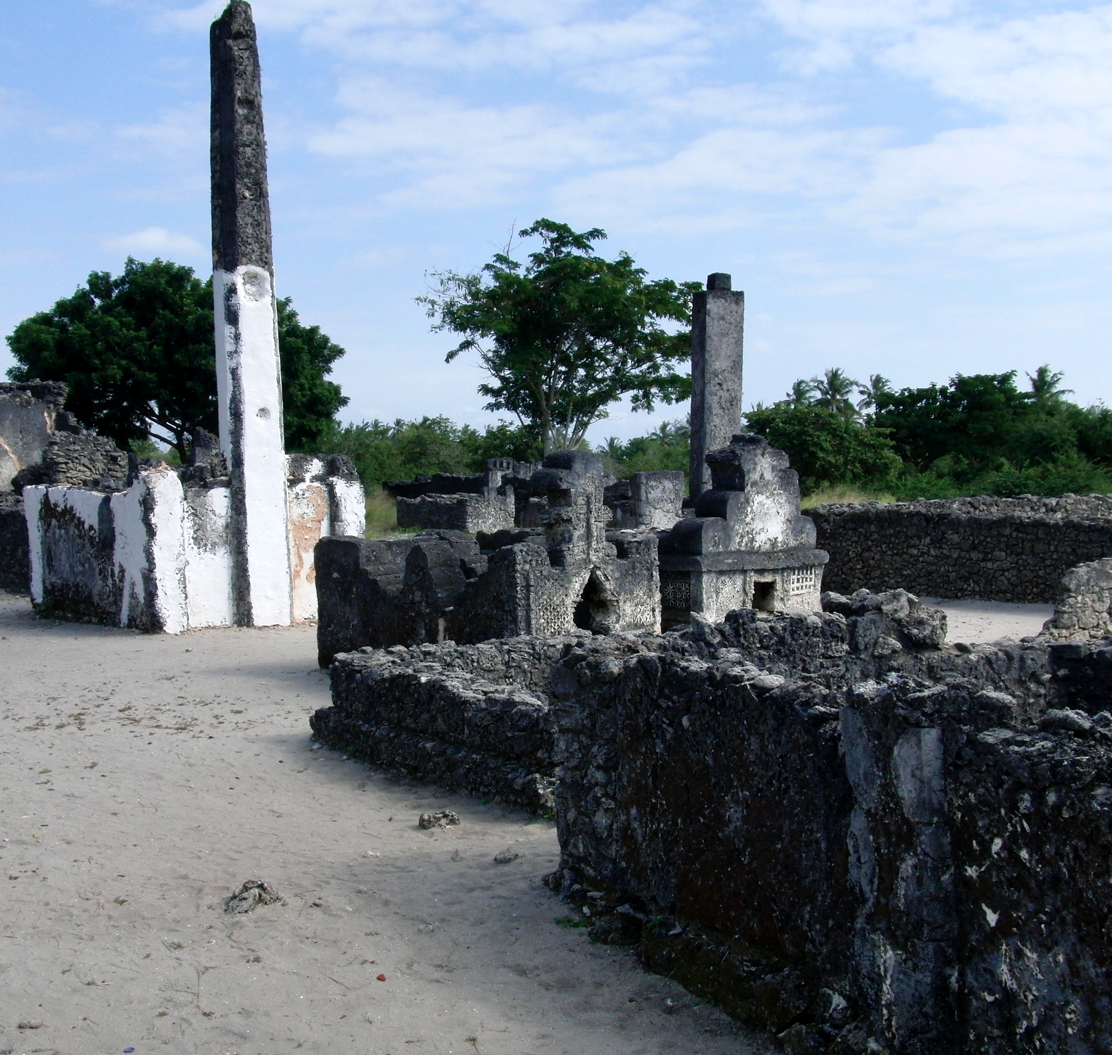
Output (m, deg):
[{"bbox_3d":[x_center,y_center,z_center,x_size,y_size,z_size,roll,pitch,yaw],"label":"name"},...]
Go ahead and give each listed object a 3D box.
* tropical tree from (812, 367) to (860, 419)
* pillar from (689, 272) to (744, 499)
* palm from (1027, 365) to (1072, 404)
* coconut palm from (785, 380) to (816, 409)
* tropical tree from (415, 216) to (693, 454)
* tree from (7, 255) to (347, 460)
[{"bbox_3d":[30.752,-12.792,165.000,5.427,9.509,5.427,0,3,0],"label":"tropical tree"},{"bbox_3d":[2.041,-1.507,19.000,0.520,3.444,0.520,-1,3,-13],"label":"pillar"},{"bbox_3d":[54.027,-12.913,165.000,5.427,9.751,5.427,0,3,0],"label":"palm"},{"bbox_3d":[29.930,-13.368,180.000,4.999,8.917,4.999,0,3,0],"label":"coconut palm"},{"bbox_3d":[0.153,-4.751,42.000,8.012,7.720,8.012,0,3,0],"label":"tropical tree"},{"bbox_3d":[-10.606,-4.213,42.000,9.516,6.646,9.516,0,3,0],"label":"tree"}]

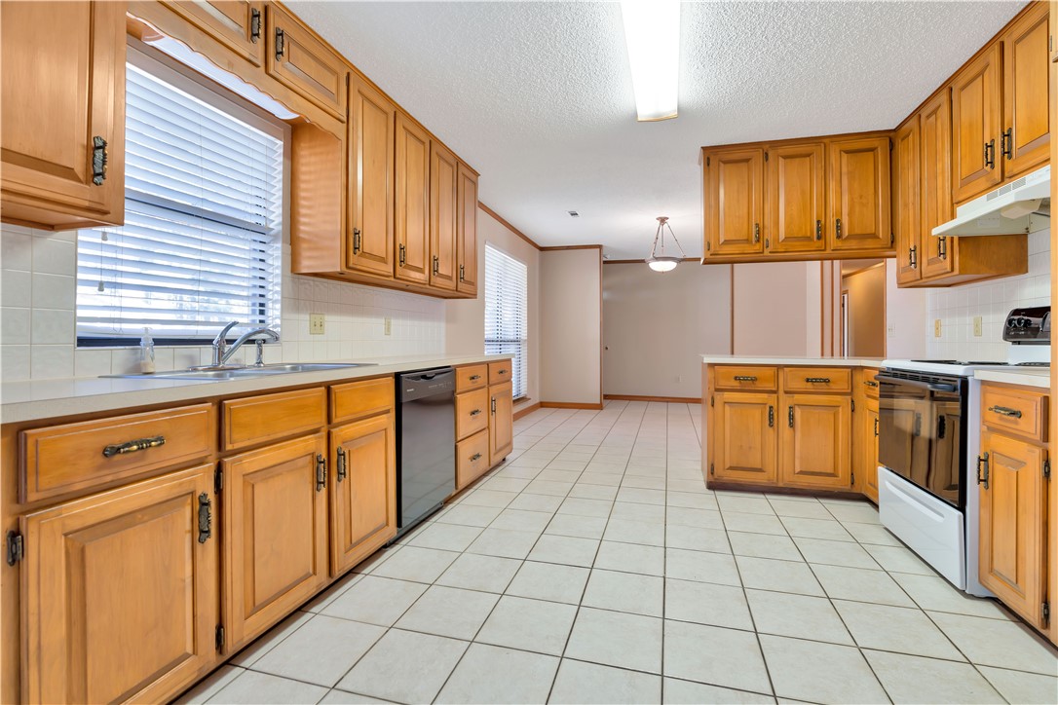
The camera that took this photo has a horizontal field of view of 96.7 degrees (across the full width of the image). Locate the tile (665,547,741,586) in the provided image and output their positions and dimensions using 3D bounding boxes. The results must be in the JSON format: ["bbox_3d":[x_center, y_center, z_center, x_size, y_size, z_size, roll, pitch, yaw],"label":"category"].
[{"bbox_3d":[0.772,0.970,2.125,0.305,0.010,0.305,0,1,16],"label":"tile"}]

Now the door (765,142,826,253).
[{"bbox_3d":[1.945,-1.115,3.422,0.367,0.764,0.022,0,1,16],"label":"door"}]

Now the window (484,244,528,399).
[{"bbox_3d":[-0.247,-0.278,5.846,0.055,1.817,1.625,0,1,16],"label":"window"}]

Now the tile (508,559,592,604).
[{"bbox_3d":[0.088,0.973,1.999,0.305,0.010,0.305,0,1,16],"label":"tile"}]

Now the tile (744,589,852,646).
[{"bbox_3d":[0.984,0.979,1.740,0.305,0.010,0.305,0,1,16],"label":"tile"}]

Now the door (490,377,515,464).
[{"bbox_3d":[-0.225,0.554,3.752,0.022,0.580,0.488,0,1,16],"label":"door"}]

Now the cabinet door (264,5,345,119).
[{"bbox_3d":[-1.018,-1.301,2.175,0.022,0.279,0.484,0,1,16],"label":"cabinet door"}]

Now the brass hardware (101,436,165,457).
[{"bbox_3d":[-0.923,0.221,1.115,0.030,0.029,0.134,0,1,16],"label":"brass hardware"}]

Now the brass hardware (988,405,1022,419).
[{"bbox_3d":[1.620,0.200,1.609,0.030,0.029,0.134,0,1,16],"label":"brass hardware"}]

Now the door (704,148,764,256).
[{"bbox_3d":[1.560,-1.113,3.535,0.367,0.764,0.022,0,1,16],"label":"door"}]

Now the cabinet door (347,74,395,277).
[{"bbox_3d":[-0.883,-0.950,2.632,0.022,1.002,0.396,0,1,16],"label":"cabinet door"}]

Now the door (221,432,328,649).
[{"bbox_3d":[-0.854,0.603,1.610,0.022,0.580,0.449,0,1,16],"label":"door"}]

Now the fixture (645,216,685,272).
[{"bbox_3d":[1.543,-1.222,5.350,0.450,0.625,0.450,0,1,16],"label":"fixture"}]

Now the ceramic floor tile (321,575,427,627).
[{"bbox_3d":[-0.605,0.991,1.879,0.306,0.010,0.306,0,1,16],"label":"ceramic floor tile"}]

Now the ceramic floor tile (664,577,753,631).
[{"bbox_3d":[0.685,0.977,1.826,0.305,0.010,0.305,0,1,16],"label":"ceramic floor tile"}]

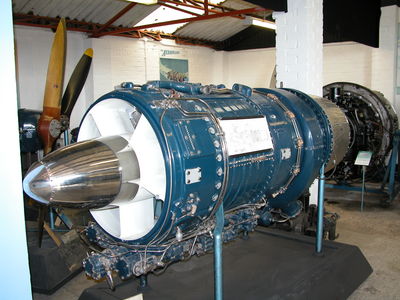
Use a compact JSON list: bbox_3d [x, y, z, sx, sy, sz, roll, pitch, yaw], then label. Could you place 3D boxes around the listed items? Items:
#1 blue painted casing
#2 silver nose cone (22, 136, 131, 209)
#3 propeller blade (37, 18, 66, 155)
[{"bbox_3d":[0.134,-0.004,2.697,0.850,0.875,1.739,6,10,40],"label":"blue painted casing"},{"bbox_3d":[-0.590,0.131,1.858,0.332,0.332,0.410,6,10,40],"label":"silver nose cone"},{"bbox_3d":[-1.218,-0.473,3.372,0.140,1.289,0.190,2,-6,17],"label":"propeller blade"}]

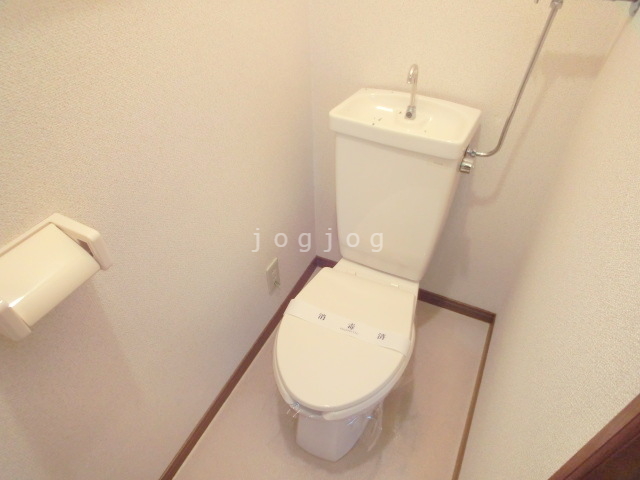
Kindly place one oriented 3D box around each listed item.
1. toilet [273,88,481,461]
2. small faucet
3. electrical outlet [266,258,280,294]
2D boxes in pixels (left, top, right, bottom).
[{"bbox_3d":[0.126,0.141,1.157,0.380,0.871,0.750,18,46,20],"label":"toilet"},{"bbox_3d":[0.239,-0.383,1.021,0.027,0.149,0.066,20,48,23],"label":"small faucet"},{"bbox_3d":[-0.172,0.135,1.431,0.010,0.120,0.070,18,47,21],"label":"electrical outlet"}]

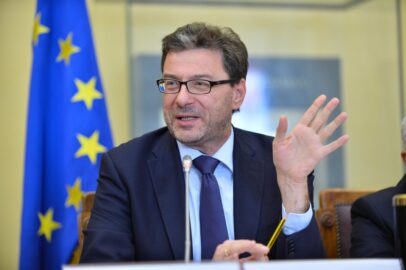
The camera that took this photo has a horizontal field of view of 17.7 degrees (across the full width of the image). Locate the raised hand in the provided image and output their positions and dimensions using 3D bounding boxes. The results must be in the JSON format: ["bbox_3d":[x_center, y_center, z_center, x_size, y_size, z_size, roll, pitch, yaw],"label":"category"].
[{"bbox_3d":[0.191,0.033,2.440,0.130,0.225,0.080,18,3,6],"label":"raised hand"}]

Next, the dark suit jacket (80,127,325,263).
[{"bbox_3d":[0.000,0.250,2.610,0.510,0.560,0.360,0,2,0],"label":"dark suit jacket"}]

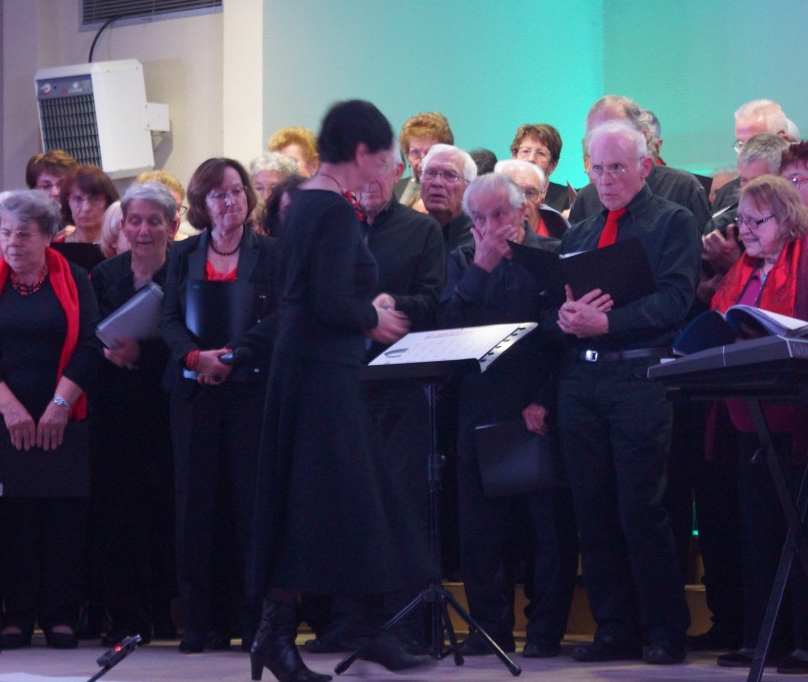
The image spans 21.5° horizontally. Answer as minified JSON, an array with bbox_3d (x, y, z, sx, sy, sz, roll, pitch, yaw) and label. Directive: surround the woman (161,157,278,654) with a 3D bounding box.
[{"bbox_3d":[-0.624,0.205,7.263,0.460,1.674,0.350,0,-3,-7],"label":"woman"}]

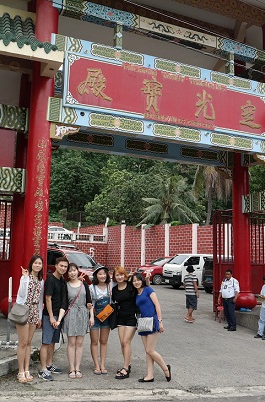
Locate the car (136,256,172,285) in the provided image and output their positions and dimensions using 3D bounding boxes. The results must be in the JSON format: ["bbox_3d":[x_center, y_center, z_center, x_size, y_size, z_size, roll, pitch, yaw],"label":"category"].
[{"bbox_3d":[2.224,4.516,26.158,4.350,1.660,1.740,6,-9,-34],"label":"car"}]

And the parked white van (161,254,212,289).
[{"bbox_3d":[4.151,4.397,24.954,4.700,1.980,1.700,7,-10,-37],"label":"parked white van"}]

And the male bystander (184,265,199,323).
[{"bbox_3d":[1.751,2.703,11.804,0.500,1.650,0.380,-2,-8,25],"label":"male bystander"}]

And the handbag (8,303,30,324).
[{"bbox_3d":[-1.529,1.529,5.417,0.250,0.230,0.100,10,-8,16],"label":"handbag"}]

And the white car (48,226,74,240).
[{"bbox_3d":[-7.900,3.269,39.700,4.350,1.470,1.700,7,-9,-42],"label":"white car"}]

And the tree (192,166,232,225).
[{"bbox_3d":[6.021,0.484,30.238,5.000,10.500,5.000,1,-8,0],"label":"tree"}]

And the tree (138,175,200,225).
[{"bbox_3d":[2.982,0.000,33.300,5.200,4.600,4.800,1,-7,0],"label":"tree"}]

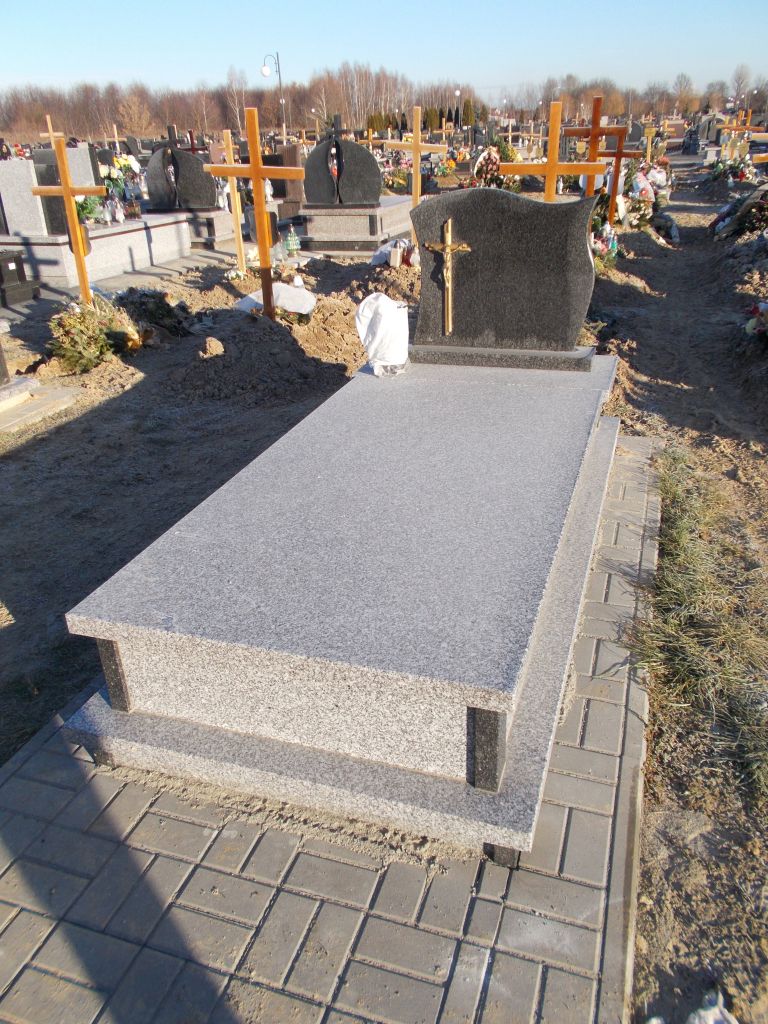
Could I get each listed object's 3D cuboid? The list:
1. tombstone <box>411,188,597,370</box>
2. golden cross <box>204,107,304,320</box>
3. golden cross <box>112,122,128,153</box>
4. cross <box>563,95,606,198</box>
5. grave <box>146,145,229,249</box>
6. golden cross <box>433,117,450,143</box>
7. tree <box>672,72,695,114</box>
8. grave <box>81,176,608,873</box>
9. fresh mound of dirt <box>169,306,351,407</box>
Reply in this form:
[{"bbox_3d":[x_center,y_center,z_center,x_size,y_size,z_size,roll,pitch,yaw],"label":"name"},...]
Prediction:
[{"bbox_3d":[0.545,-1.077,3.559,0.883,0.792,0.183,6,28,18],"label":"tombstone"},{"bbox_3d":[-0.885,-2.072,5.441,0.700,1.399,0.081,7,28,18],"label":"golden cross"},{"bbox_3d":[-8.145,-11.167,23.655,0.711,1.370,0.091,7,28,18],"label":"golden cross"},{"bbox_3d":[2.297,-3.752,8.514,0.751,1.485,0.091,7,28,18],"label":"cross"},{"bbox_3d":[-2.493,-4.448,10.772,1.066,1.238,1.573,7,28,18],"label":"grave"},{"bbox_3d":[2.039,-12.649,26.192,0.711,1.370,0.091,7,28,18],"label":"golden cross"},{"bbox_3d":[78.859,-110.061,202.506,5.793,9.958,5.529,7,28,18],"label":"tree"},{"bbox_3d":[0.147,-0.396,2.696,1.218,1.188,2.659,6,28,18],"label":"grave"},{"bbox_3d":[-0.752,-1.100,5.234,1.218,0.345,1.218,7,28,18],"label":"fresh mound of dirt"}]

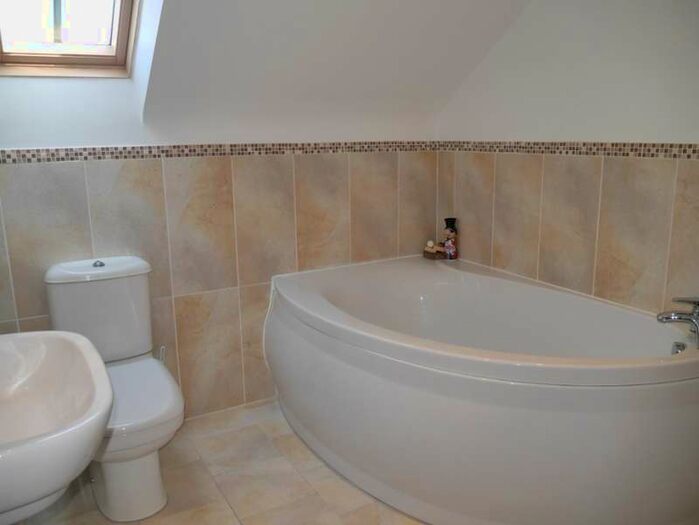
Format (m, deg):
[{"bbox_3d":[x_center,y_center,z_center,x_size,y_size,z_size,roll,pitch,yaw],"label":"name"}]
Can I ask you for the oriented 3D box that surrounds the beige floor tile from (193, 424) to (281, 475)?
[{"bbox_3d":[-0.476,0.787,2.381,0.288,0.010,0.294,-8,15,-29],"label":"beige floor tile"}]

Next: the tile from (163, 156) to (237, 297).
[{"bbox_3d":[-0.654,-0.157,2.521,0.298,0.598,0.010,-7,14,-28],"label":"tile"}]

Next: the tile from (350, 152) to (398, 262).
[{"bbox_3d":[0.131,-0.260,2.948,0.298,0.598,0.010,-7,14,-28],"label":"tile"}]

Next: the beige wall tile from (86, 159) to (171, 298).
[{"bbox_3d":[-0.902,-0.122,2.347,0.294,0.594,0.010,-8,15,-29],"label":"beige wall tile"}]

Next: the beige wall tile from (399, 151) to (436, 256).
[{"bbox_3d":[0.374,-0.292,3.080,0.254,0.598,0.010,-7,14,-28],"label":"beige wall tile"}]

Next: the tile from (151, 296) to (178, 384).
[{"bbox_3d":[-0.897,0.458,2.480,0.294,0.591,0.010,-8,15,-29],"label":"tile"}]

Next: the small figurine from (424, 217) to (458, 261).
[{"bbox_3d":[0.484,-0.128,3.022,0.170,0.213,0.090,5,14,23],"label":"small figurine"}]

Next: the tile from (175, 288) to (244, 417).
[{"bbox_3d":[-0.647,0.425,2.649,0.298,0.589,0.010,-7,14,-28],"label":"tile"}]

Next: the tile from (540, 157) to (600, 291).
[{"bbox_3d":[0.924,-0.146,2.386,0.010,0.598,0.298,-7,14,-28],"label":"tile"}]

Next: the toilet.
[{"bbox_3d":[-0.849,0.434,2.078,0.385,0.820,0.700,-8,15,-29],"label":"toilet"}]

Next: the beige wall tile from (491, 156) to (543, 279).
[{"bbox_3d":[0.778,-0.211,2.631,0.010,0.579,0.289,-8,15,-29],"label":"beige wall tile"}]

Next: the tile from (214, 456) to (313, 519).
[{"bbox_3d":[-0.322,0.843,2.131,0.295,0.010,0.295,-7,14,-28],"label":"tile"}]

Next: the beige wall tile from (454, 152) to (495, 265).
[{"bbox_3d":[0.631,-0.255,2.898,0.010,0.598,0.298,-7,14,-28],"label":"beige wall tile"}]

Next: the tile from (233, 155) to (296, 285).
[{"bbox_3d":[-0.392,-0.192,2.663,0.298,0.598,0.010,-7,14,-28],"label":"tile"}]

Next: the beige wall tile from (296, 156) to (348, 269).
[{"bbox_3d":[-0.130,-0.236,2.778,0.294,0.579,0.010,-8,15,-29],"label":"beige wall tile"}]

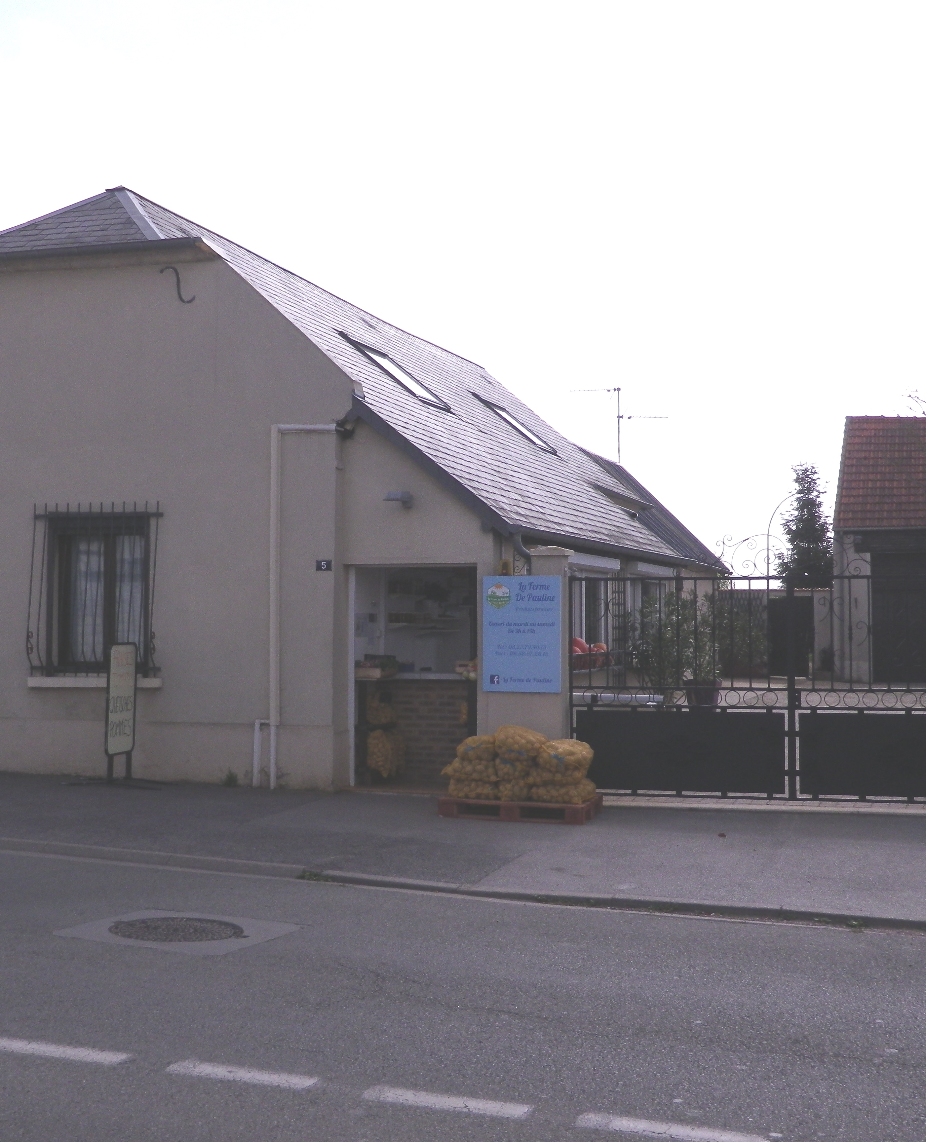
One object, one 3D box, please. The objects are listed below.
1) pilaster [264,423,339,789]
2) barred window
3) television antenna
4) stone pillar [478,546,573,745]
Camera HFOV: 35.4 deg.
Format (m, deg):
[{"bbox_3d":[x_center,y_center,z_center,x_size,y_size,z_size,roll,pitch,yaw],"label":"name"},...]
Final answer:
[{"bbox_3d":[-1.497,0.321,13.795,0.710,3.441,0.260,0,-3,13],"label":"pilaster"},{"bbox_3d":[-3.527,0.177,13.905,1.300,1.620,0.270,-1,-2,16],"label":"barred window"},{"bbox_3d":[2.866,-2.702,26.800,1.720,1.420,0.500,-1,-2,16],"label":"television antenna"},{"bbox_3d":[0.540,0.915,12.911,0.800,2.250,0.380,-1,-2,16],"label":"stone pillar"}]

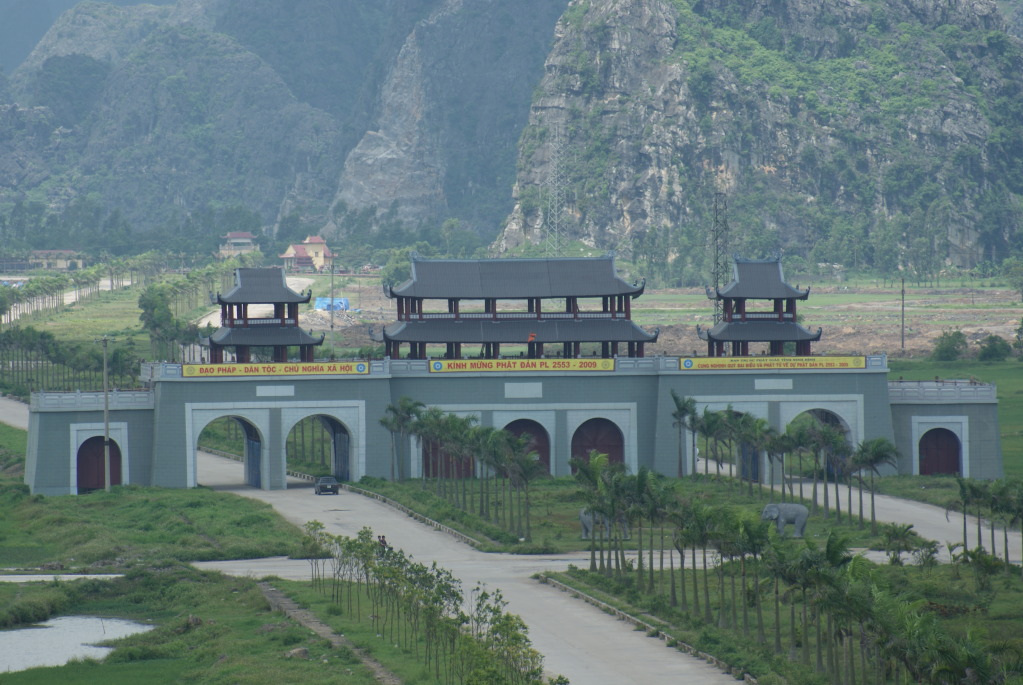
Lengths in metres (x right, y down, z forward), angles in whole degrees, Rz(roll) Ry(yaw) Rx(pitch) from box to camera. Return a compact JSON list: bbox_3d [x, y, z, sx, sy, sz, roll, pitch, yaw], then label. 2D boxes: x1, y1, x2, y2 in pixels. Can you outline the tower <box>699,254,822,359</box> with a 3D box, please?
[{"bbox_3d":[21.626,-2.828,780.000,9.900,9.200,8.200,-1,1,-6],"label":"tower"}]

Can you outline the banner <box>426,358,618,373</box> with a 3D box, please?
[{"bbox_3d":[0.911,1.971,760.095,15.994,1.145,0.100,-1,1,-10],"label":"banner"}]

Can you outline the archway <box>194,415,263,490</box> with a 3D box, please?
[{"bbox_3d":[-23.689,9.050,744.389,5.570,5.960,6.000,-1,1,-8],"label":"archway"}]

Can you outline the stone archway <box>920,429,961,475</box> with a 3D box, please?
[{"bbox_3d":[35.384,9.075,753.231,3.490,3.860,3.000,-1,1,-8],"label":"stone archway"}]

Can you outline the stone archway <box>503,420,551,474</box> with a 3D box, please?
[{"bbox_3d":[0.972,8.912,760.737,4.478,4.877,1.500,-1,1,-10],"label":"stone archway"}]

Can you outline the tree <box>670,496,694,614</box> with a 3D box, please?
[{"bbox_3d":[10.303,12.879,543.208,2.100,6.847,2.100,0,1,0],"label":"tree"}]

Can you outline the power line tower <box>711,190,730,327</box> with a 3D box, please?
[{"bbox_3d":[25.712,-6.689,1100.000,2.330,23.930,2.000,-1,1,-3],"label":"power line tower"}]

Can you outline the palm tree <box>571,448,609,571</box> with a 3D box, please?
[{"bbox_3d":[5.103,10.941,583.591,2.460,7.940,2.460,-1,1,0],"label":"palm tree"}]

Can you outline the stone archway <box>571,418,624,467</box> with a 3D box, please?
[{"bbox_3d":[7.202,8.887,755.000,4.460,4.970,2.200,-1,1,-6],"label":"stone archway"}]

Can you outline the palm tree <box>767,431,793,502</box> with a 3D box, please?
[{"bbox_3d":[21.302,10.018,709.764,2.200,6.096,2.200,0,1,0],"label":"palm tree"}]

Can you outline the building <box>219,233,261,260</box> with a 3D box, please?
[{"bbox_3d":[-74.353,-25.695,2450.000,11.480,8.750,8.000,-1,1,-2],"label":"building"}]

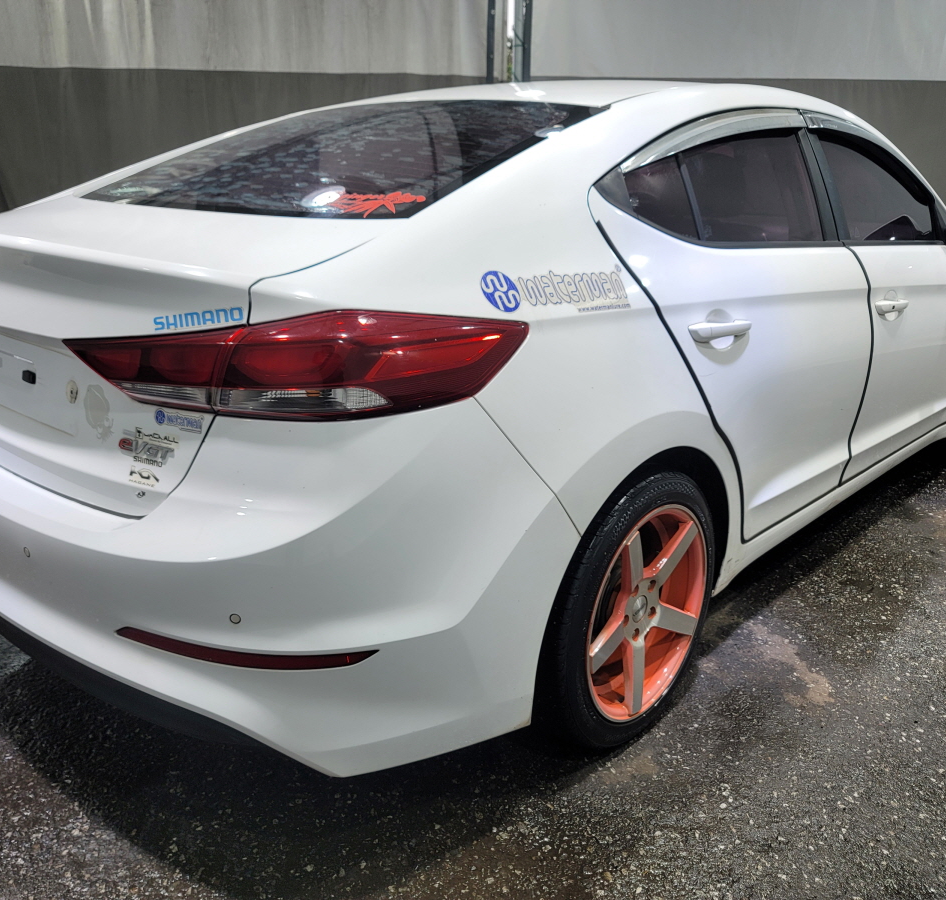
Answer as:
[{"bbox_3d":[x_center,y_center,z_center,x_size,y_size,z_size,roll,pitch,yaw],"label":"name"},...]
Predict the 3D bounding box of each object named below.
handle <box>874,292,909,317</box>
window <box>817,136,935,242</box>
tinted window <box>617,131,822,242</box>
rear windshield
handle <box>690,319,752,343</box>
[{"bbox_3d":[1.217,-0.428,2.522,0.050,0.045,0.245,16,20,41],"label":"handle"},{"bbox_3d":[1.248,-0.784,2.623,0.070,0.300,0.760,-12,5,45],"label":"window"},{"bbox_3d":[0.590,-0.591,1.958,0.830,0.280,0.070,-16,3,-41],"label":"tinted window"},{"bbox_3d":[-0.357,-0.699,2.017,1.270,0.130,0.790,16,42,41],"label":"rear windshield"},{"bbox_3d":[0.515,-0.253,1.801,0.050,0.045,0.245,16,19,41],"label":"handle"}]

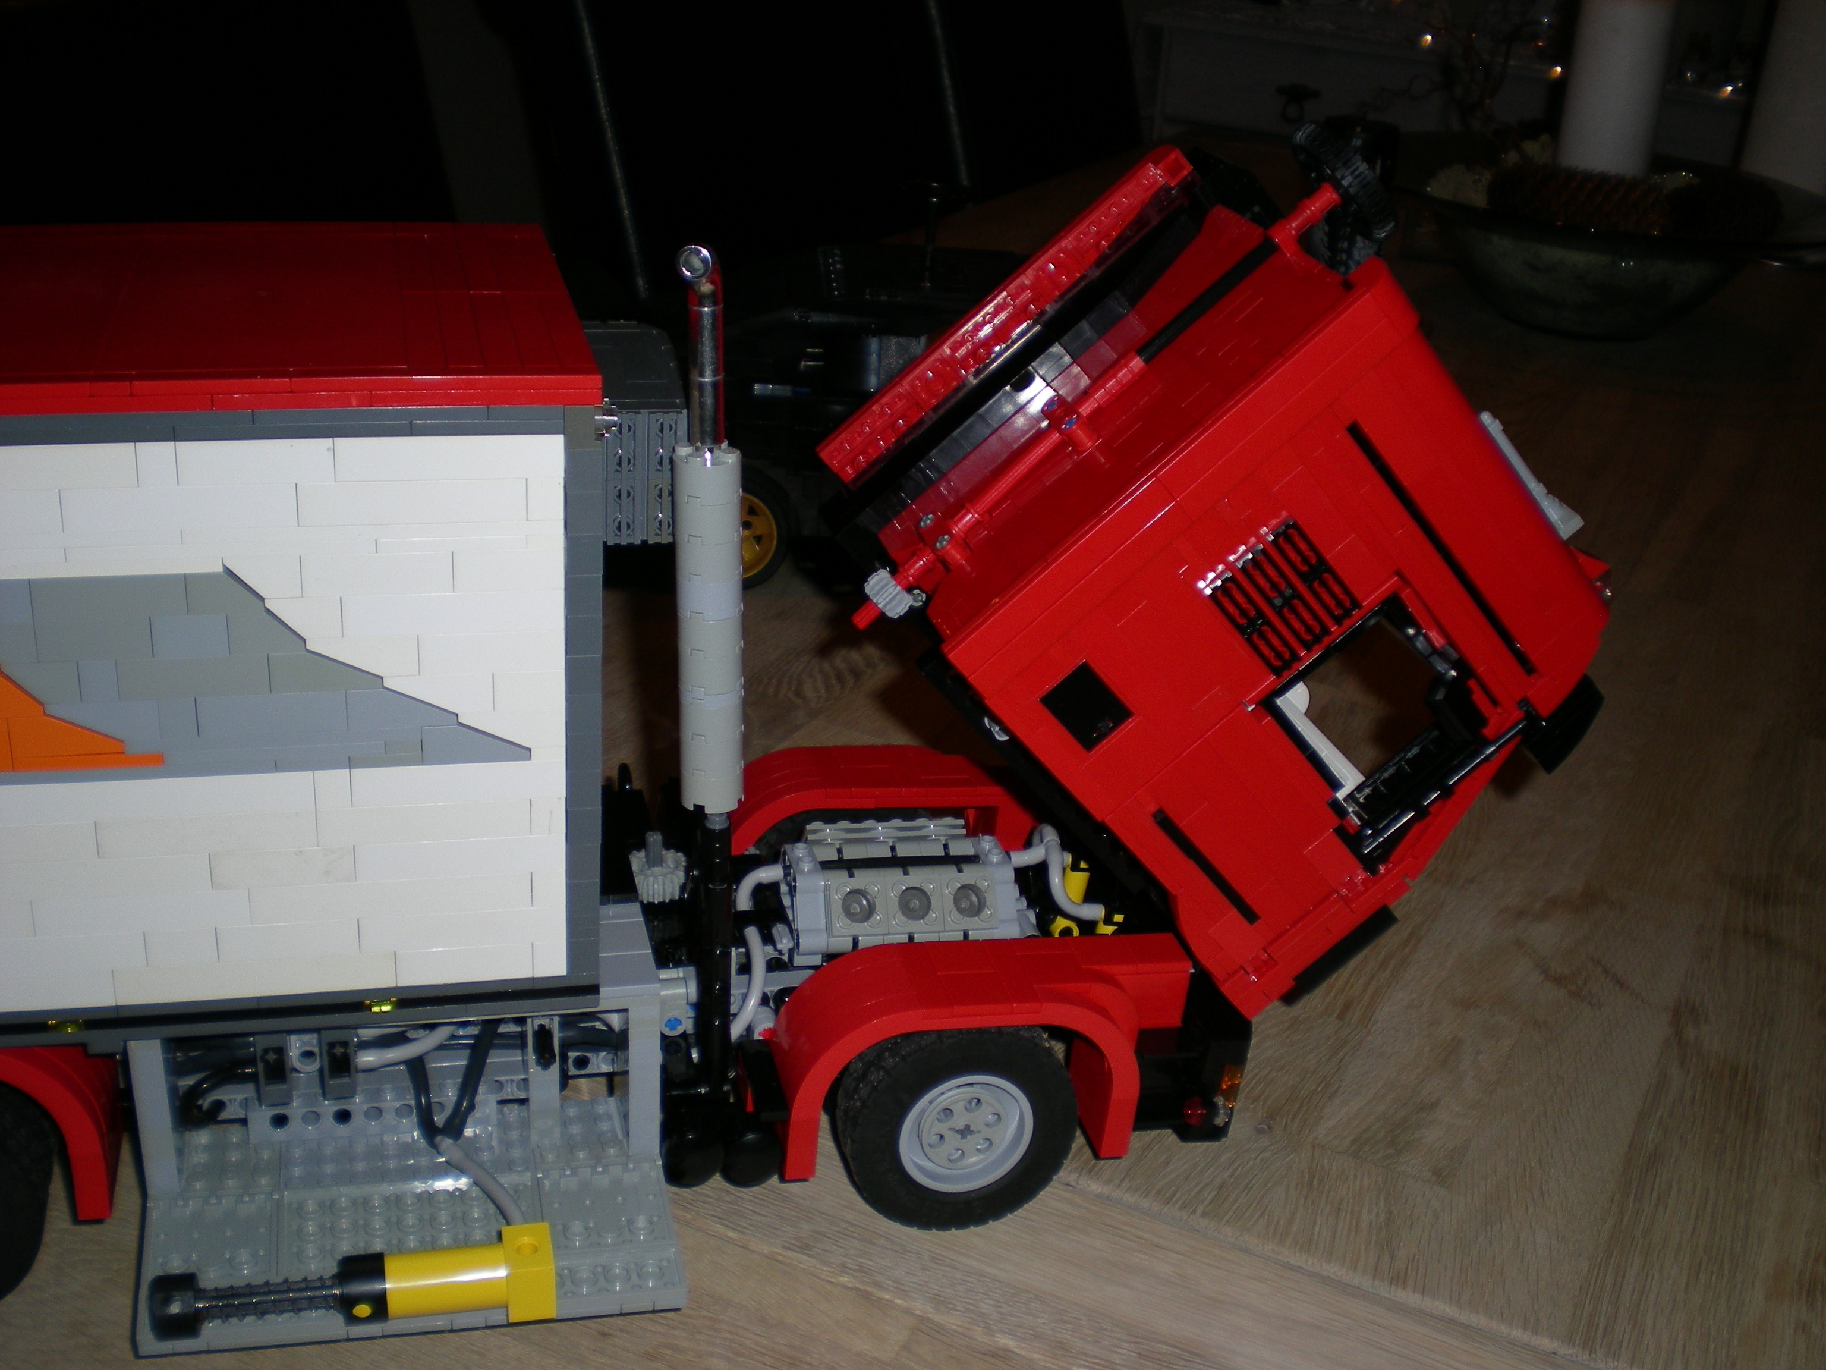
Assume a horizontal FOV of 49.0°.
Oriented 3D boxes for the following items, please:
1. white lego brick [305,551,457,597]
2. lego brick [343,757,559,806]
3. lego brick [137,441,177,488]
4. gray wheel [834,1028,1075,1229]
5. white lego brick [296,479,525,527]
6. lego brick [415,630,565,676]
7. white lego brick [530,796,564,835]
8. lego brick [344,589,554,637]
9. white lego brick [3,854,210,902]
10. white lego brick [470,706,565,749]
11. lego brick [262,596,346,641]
[{"bbox_3d":[-0.118,-0.026,0.441,0.032,0.010,0.008,-2,23,-14],"label":"white lego brick"},{"bbox_3d":[-0.106,0.021,0.468,0.048,0.010,0.008,-2,22,-13],"label":"lego brick"},{"bbox_3d":[-0.157,-0.047,0.417,0.008,0.010,0.008,-2,23,-14],"label":"lego brick"},{"bbox_3d":[0.012,0.115,0.538,0.062,0.062,0.020,-2,25,-15],"label":"gray wheel"},{"bbox_3d":[-0.109,-0.041,0.437,0.048,0.010,0.008,-2,23,-14],"label":"white lego brick"},{"bbox_3d":[-0.096,-0.009,0.455,0.032,0.010,0.008,-2,23,-14],"label":"lego brick"},{"bbox_3d":[-0.086,0.029,0.473,0.008,0.010,0.008,-2,23,-14],"label":"white lego brick"},{"bbox_3d":[-0.104,-0.017,0.453,0.048,0.010,0.008,-2,22,-13],"label":"lego brick"},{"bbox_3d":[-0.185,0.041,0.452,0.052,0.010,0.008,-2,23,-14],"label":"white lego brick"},{"bbox_3d":[-0.093,0.009,0.461,0.024,0.010,0.008,-2,23,-14],"label":"white lego brick"},{"bbox_3d":[-0.134,-0.016,0.441,0.016,0.010,0.008,-2,23,-14],"label":"lego brick"}]

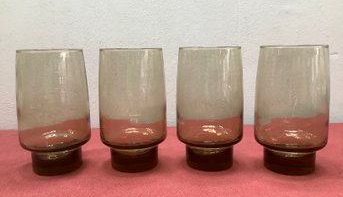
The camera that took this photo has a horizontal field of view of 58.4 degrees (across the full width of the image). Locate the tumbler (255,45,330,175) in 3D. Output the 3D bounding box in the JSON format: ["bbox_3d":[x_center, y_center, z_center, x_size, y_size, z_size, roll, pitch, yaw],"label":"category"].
[{"bbox_3d":[0.121,0.010,0.309,0.070,0.122,0.070,-1,8,0],"label":"tumbler"}]

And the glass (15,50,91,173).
[{"bbox_3d":[-0.120,0.012,0.318,0.070,0.122,0.070,-1,8,0],"label":"glass"}]

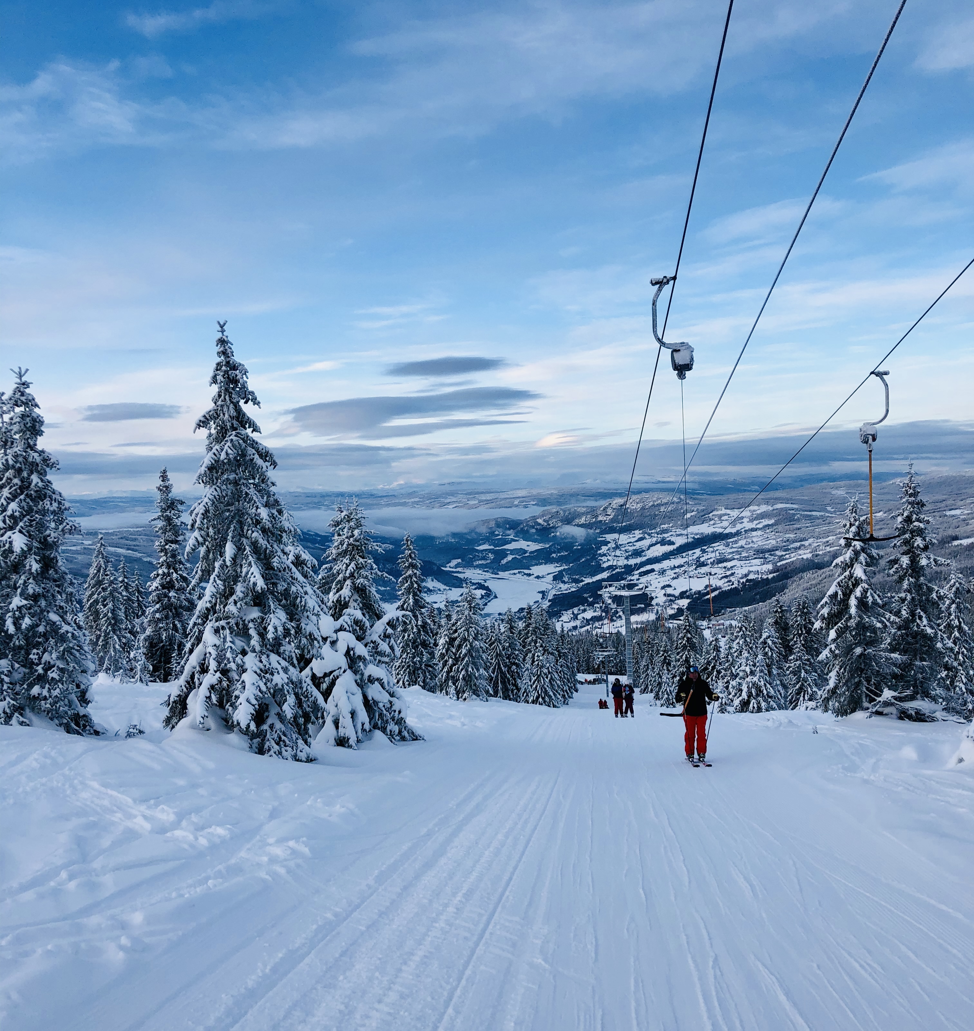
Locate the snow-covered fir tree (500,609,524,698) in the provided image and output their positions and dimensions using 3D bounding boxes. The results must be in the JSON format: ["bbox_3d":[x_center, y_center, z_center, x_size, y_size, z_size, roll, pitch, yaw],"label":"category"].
[{"bbox_3d":[1.420,8.026,60.000,1.507,5.331,1.507,-1,2,0],"label":"snow-covered fir tree"}]

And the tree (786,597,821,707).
[{"bbox_3d":[12.895,5.648,43.000,1.495,4.610,1.495,-1,2,0],"label":"tree"}]

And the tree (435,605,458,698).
[{"bbox_3d":[-1.893,6.318,49.000,1.278,4.543,1.278,-1,2,0],"label":"tree"}]

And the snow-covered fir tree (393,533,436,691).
[{"bbox_3d":[-2.930,3.821,41.000,1.861,6.257,1.861,-1,2,0],"label":"snow-covered fir tree"}]

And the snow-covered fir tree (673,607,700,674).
[{"bbox_3d":[10.845,7.542,57.000,1.707,5.010,1.707,-1,2,0],"label":"snow-covered fir tree"}]

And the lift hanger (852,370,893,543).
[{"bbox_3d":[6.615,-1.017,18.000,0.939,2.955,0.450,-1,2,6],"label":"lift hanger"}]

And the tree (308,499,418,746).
[{"bbox_3d":[-3.064,2.612,26.000,2.737,6.052,2.737,-1,2,0],"label":"tree"}]

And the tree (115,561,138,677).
[{"bbox_3d":[-15.150,4.377,44.000,1.190,5.057,1.190,-1,2,0],"label":"tree"}]

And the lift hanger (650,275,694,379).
[{"bbox_3d":[2.485,-2.519,14.100,0.599,1.403,0.420,-1,2,6],"label":"lift hanger"}]

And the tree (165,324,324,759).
[{"bbox_3d":[-5.147,0.517,22.300,3.381,9.153,3.381,-1,2,0],"label":"tree"}]

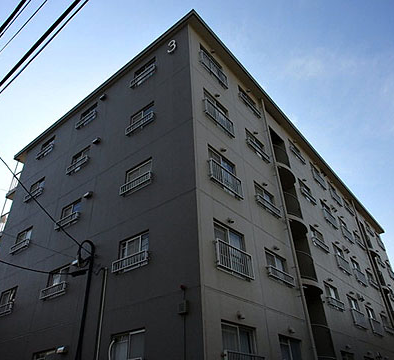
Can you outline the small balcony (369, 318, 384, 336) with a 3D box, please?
[{"bbox_3d":[9.532,7.778,18.412,0.120,0.800,1.850,-26,-41,30],"label":"small balcony"}]

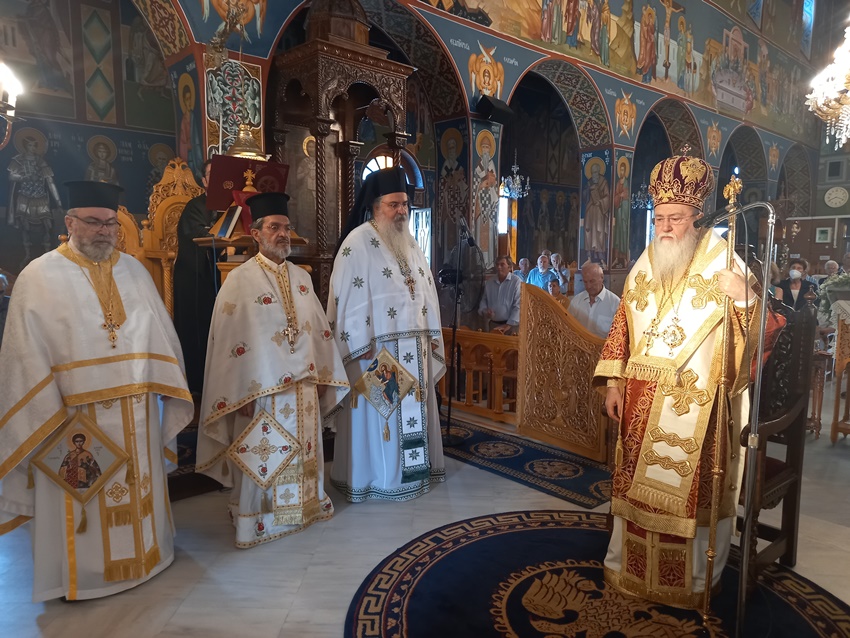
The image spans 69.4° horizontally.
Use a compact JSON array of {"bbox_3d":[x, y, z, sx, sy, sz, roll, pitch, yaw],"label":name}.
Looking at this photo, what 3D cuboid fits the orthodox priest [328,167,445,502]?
[{"bbox_3d":[-0.220,0.079,3.726,0.710,1.968,0.500,-4,8,-36],"label":"orthodox priest"}]

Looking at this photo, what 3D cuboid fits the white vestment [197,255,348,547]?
[{"bbox_3d":[-0.767,0.396,3.163,0.770,1.448,0.520,-5,8,-41],"label":"white vestment"}]

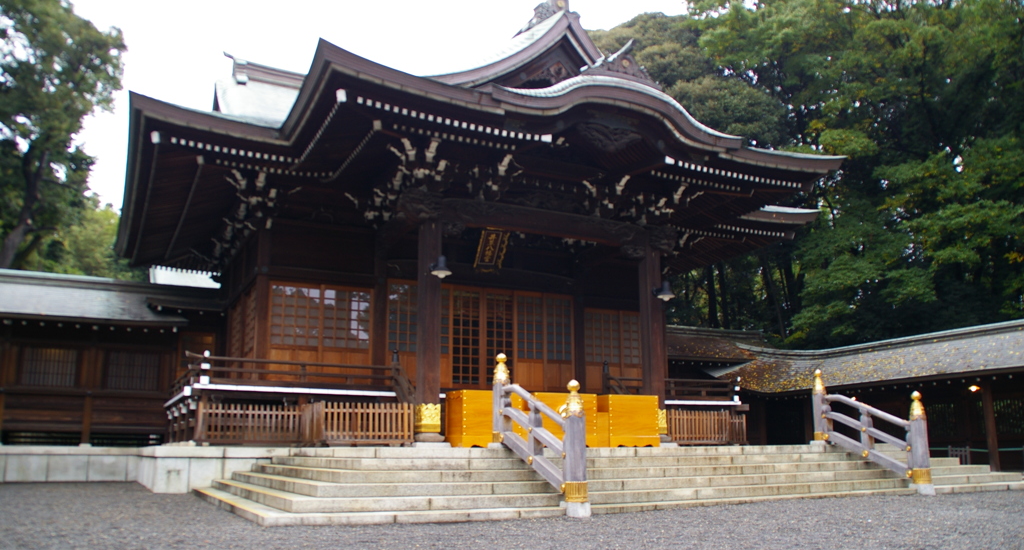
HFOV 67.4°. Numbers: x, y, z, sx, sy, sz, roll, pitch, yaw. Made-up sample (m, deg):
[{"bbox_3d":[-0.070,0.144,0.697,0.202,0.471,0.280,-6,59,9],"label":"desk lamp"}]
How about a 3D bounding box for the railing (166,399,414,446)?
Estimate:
[{"bbox_3d":[-4.110,2.898,14.878,4.088,0.826,1.708,7,-14,-27],"label":"railing"}]

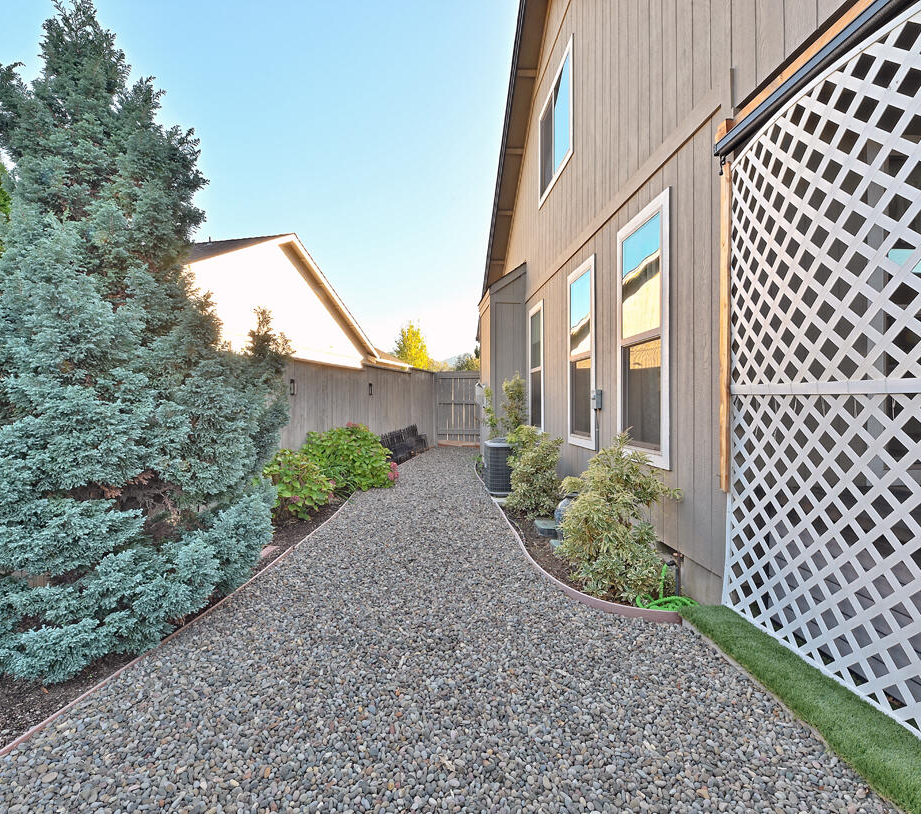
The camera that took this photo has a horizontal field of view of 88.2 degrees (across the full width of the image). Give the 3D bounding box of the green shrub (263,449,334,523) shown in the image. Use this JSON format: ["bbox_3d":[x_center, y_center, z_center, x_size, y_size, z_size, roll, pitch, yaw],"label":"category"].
[{"bbox_3d":[-1.920,0.875,5.500,0.920,0.760,0.880,0,0,0],"label":"green shrub"}]

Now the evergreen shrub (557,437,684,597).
[{"bbox_3d":[1.120,0.720,3.500,0.800,1.080,0.860,0,0,-4],"label":"evergreen shrub"}]

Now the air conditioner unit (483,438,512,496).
[{"bbox_3d":[0.680,0.815,6.420,0.720,0.710,0.720,0,0,0],"label":"air conditioner unit"}]

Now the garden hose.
[{"bbox_3d":[1.310,1.150,3.040,0.370,0.240,0.280,0,0,-4],"label":"garden hose"}]

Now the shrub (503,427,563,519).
[{"bbox_3d":[0.868,0.725,5.650,0.680,0.990,0.680,0,0,-4],"label":"shrub"}]

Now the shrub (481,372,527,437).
[{"bbox_3d":[0.710,0.320,7.450,0.720,1.620,0.620,0,0,-4],"label":"shrub"}]

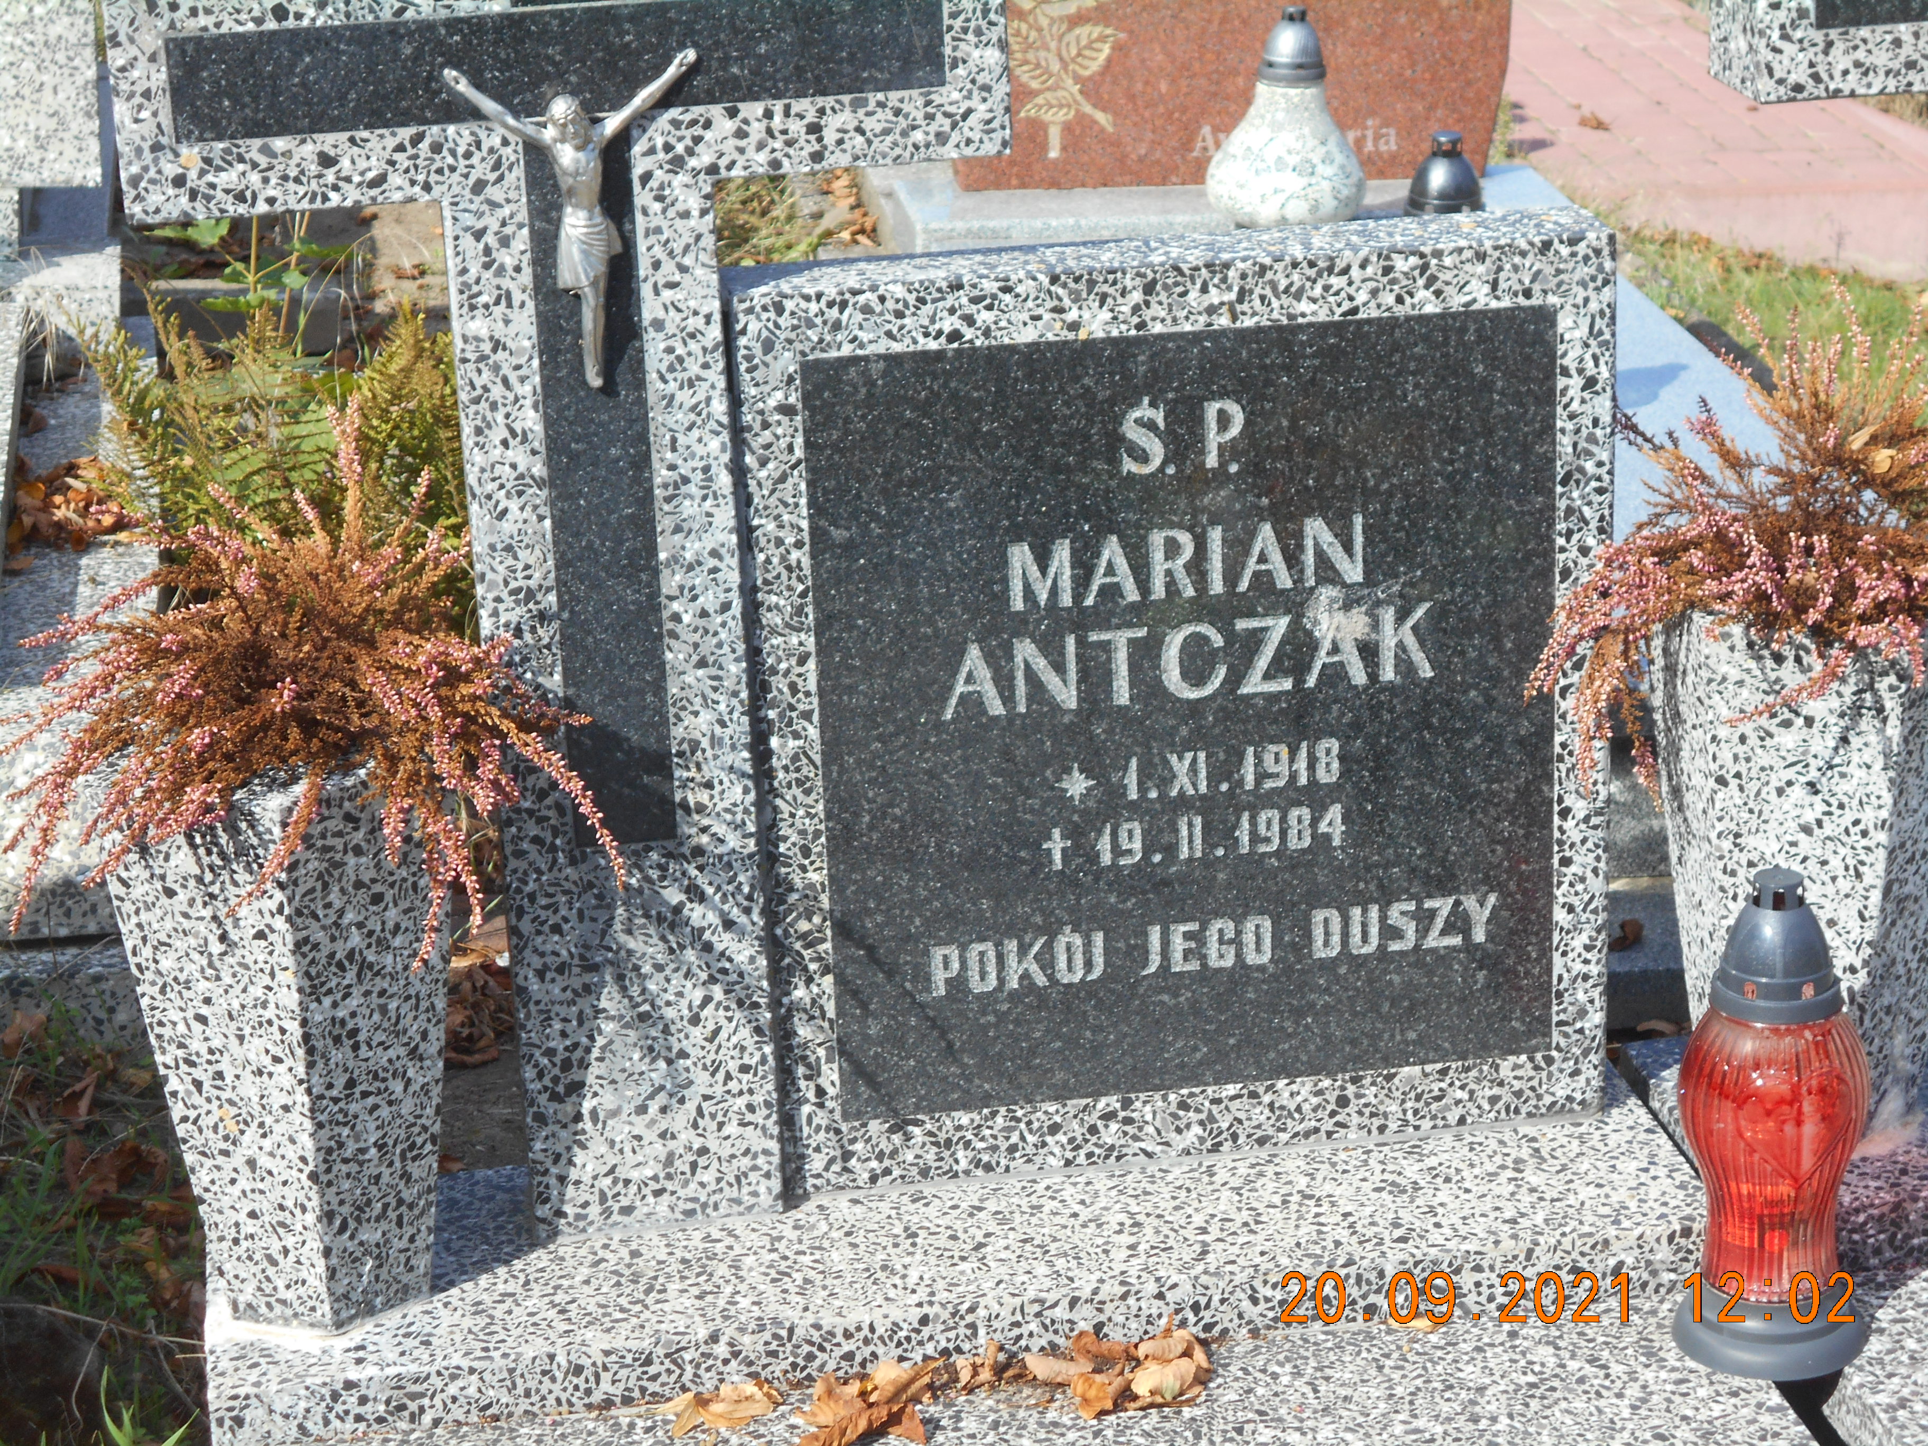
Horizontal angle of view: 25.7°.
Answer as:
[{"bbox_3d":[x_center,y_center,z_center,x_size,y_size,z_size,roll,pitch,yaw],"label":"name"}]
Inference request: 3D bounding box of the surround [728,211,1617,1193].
[{"bbox_3d":[0.118,-0.009,2.297,0.459,0.503,0.069,-5,19,-8],"label":"surround"}]

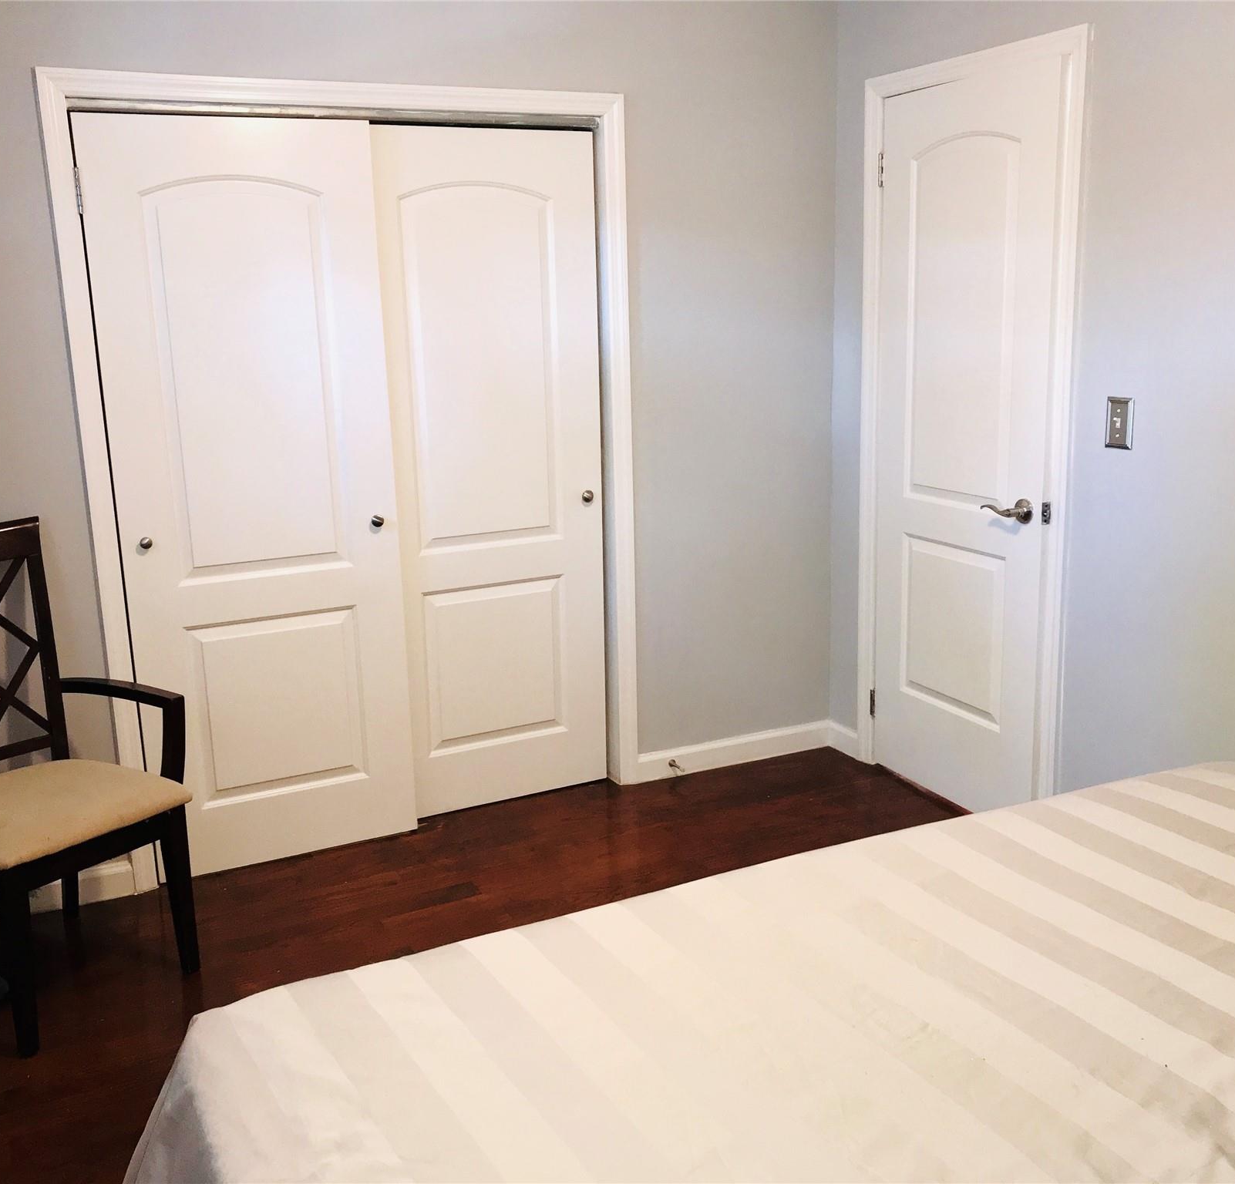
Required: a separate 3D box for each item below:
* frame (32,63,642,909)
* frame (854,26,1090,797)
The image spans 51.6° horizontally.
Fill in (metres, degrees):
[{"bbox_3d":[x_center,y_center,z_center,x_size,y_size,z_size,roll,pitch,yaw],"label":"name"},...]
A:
[{"bbox_3d":[-0.661,-0.306,3.542,1.510,2.062,0.100,-8,14,-25],"label":"frame"},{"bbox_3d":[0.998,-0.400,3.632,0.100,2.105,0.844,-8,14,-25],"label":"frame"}]

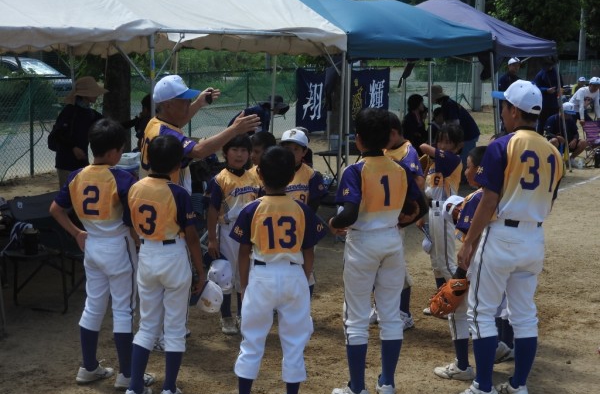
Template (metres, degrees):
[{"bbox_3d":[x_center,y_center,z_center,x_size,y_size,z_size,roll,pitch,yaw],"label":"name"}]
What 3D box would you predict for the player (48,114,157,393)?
[{"bbox_3d":[-1.093,0.313,5.757,0.500,1.494,0.340,6,10,33],"label":"player"}]

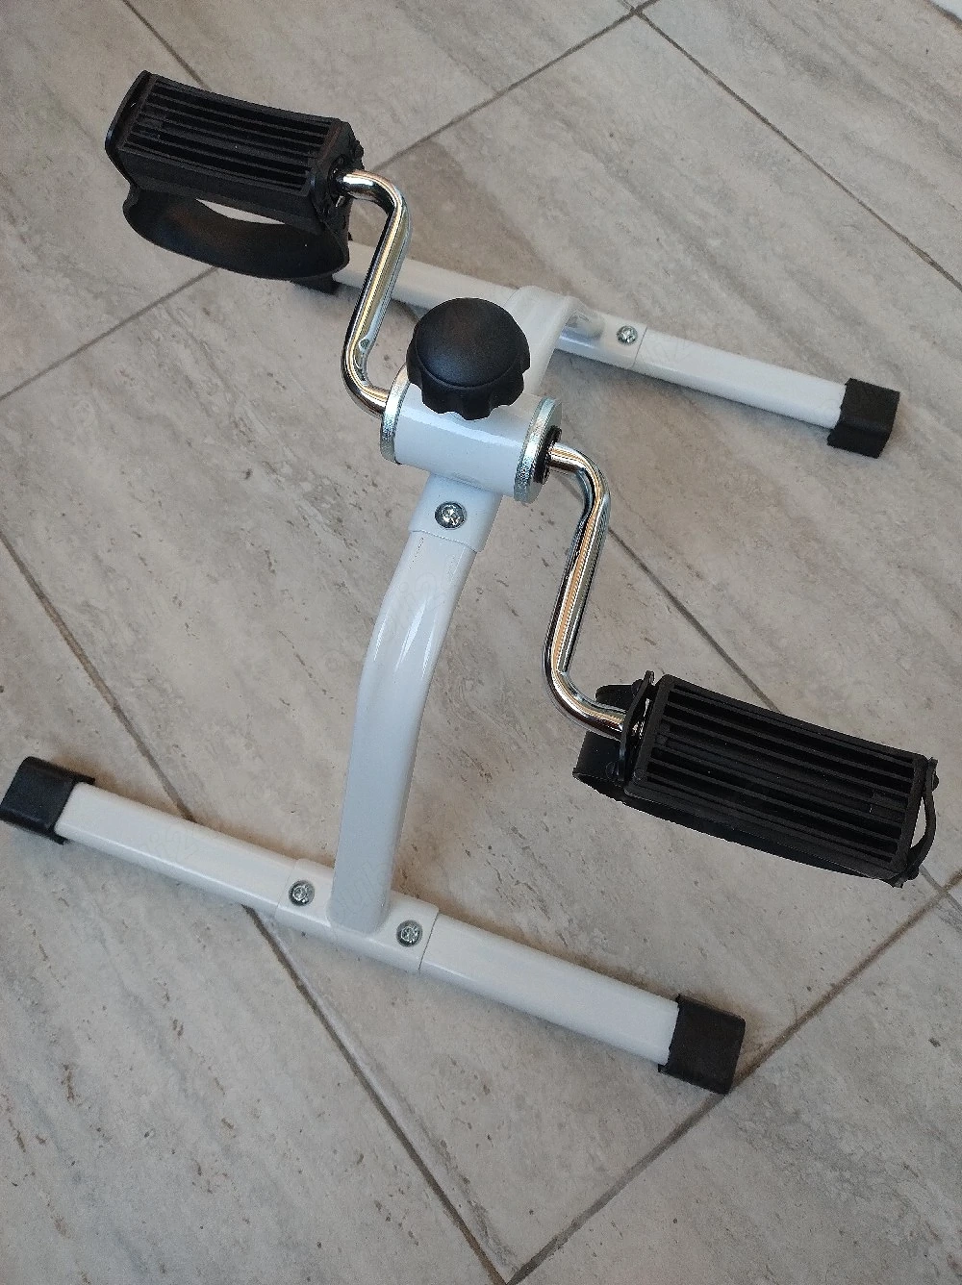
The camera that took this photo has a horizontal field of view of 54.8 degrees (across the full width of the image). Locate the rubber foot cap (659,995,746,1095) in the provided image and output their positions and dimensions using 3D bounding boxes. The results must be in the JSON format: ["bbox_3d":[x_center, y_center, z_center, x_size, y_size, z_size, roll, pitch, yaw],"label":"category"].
[{"bbox_3d":[0.112,0.204,0.471,0.035,0.020,0.036,18,73,7],"label":"rubber foot cap"}]

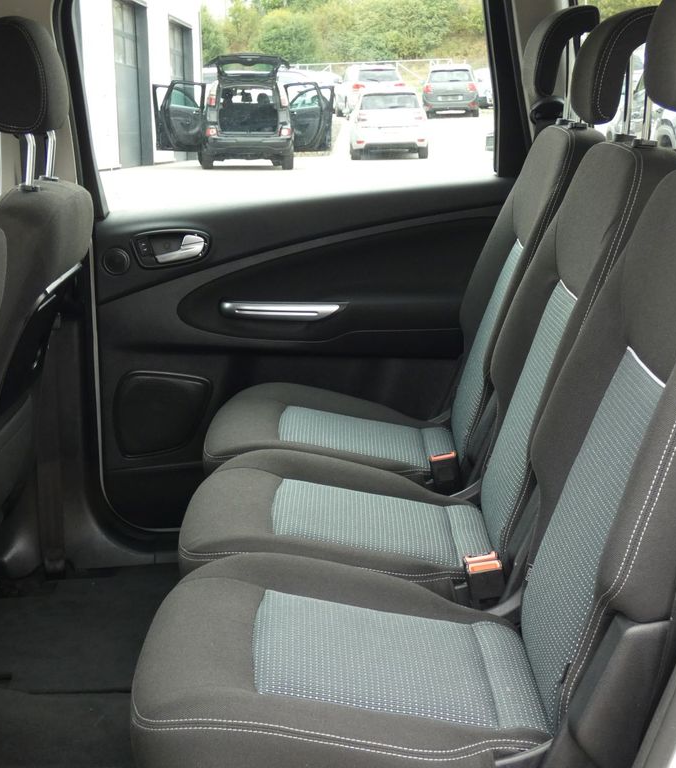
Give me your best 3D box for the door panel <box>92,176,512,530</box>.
[{"bbox_3d":[-0.058,-0.049,2.649,0.880,0.720,0.120,-1,15,-1],"label":"door panel"}]

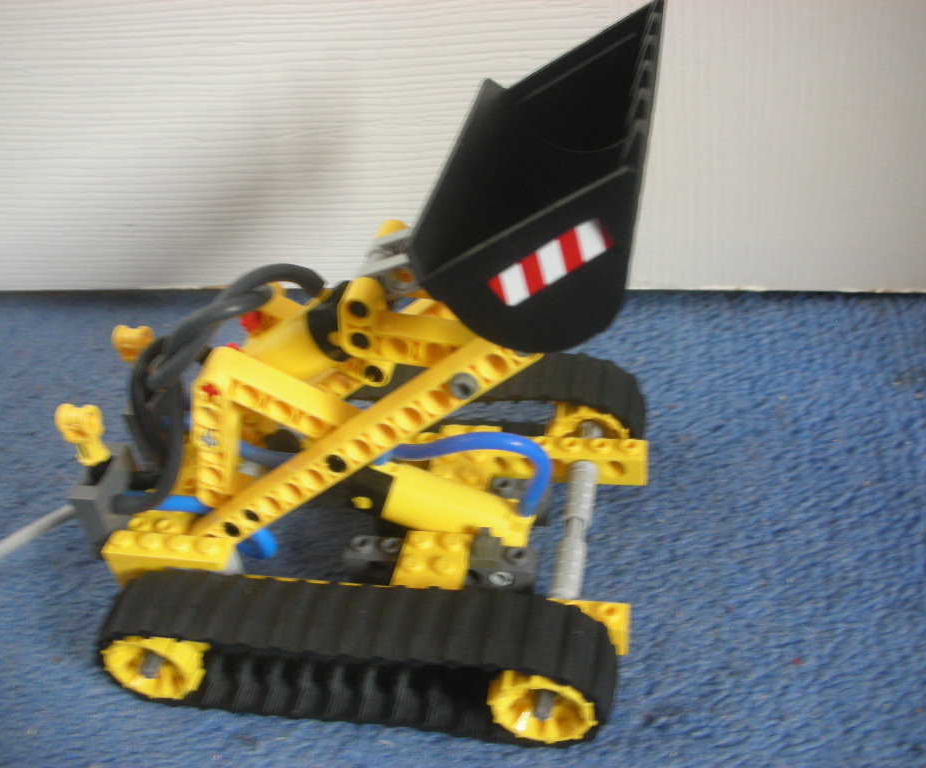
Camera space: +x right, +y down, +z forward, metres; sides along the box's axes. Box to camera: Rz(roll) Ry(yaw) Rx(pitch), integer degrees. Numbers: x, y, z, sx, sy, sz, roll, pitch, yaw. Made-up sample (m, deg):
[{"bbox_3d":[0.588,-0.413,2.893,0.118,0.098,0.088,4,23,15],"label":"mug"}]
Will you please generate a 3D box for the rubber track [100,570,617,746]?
[{"bbox_3d":[-0.026,0.062,0.240,0.120,0.026,0.020,2,40,14],"label":"rubber track"}]

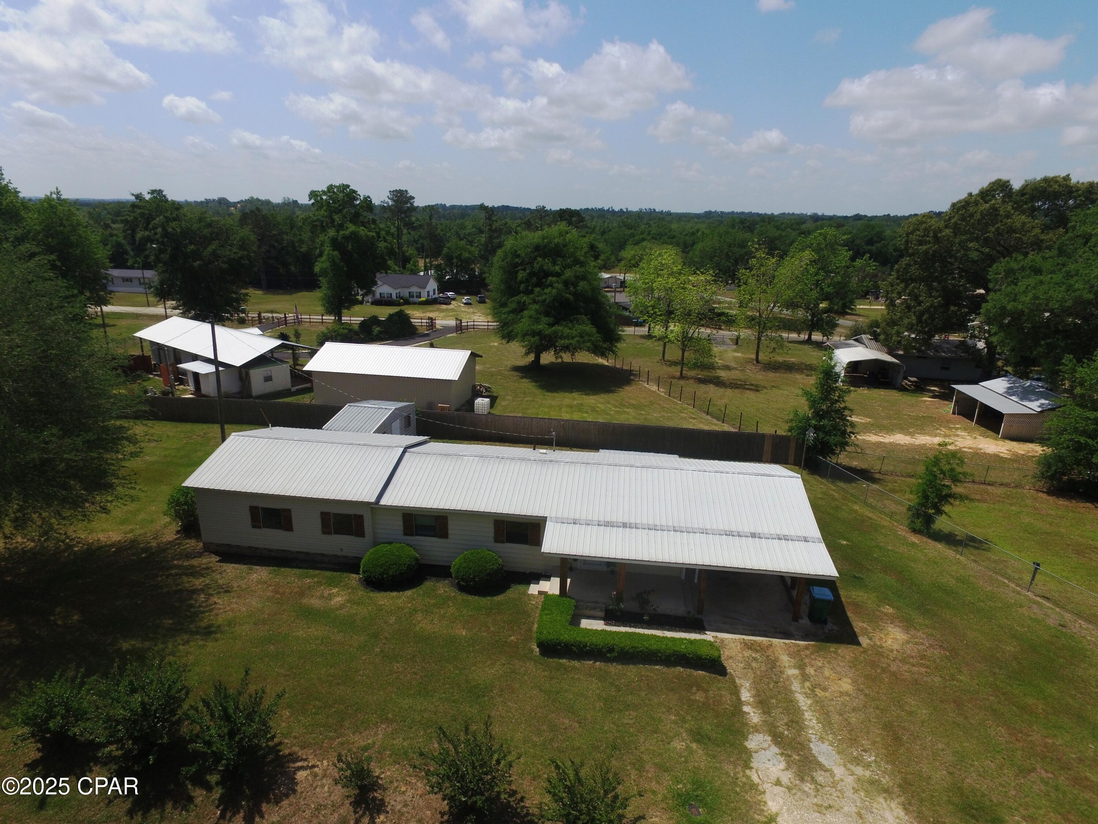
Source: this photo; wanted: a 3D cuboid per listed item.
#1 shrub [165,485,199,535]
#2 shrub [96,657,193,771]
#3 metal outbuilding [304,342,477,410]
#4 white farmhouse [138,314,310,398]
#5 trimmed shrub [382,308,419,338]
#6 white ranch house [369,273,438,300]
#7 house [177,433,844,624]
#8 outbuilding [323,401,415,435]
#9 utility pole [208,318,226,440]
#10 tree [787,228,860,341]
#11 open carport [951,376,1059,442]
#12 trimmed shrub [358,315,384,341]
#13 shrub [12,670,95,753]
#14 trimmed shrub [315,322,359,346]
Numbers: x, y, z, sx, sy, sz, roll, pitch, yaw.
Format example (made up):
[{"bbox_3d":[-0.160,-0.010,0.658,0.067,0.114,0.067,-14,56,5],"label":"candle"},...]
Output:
[{"bbox_3d":[-15.798,4.295,27.435,1.600,2.200,1.600,1,18,0],"label":"shrub"},{"bbox_3d":[-10.118,7.589,15.904,2.100,2.700,2.100,1,18,0],"label":"shrub"},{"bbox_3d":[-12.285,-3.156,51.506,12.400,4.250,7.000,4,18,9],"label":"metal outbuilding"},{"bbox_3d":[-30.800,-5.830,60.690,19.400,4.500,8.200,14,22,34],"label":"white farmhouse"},{"bbox_3d":[-19.566,-11.743,83.393,4.901,3.686,4.901,4,18,6],"label":"trimmed shrub"},{"bbox_3d":[-34.751,-29.834,151.765,13.200,5.600,9.000,2,18,3],"label":"white ranch house"},{"bbox_3d":[-2.123,3.756,26.802,24.580,3.650,9.500,4,18,6],"label":"house"},{"bbox_3d":[-10.815,0.978,39.021,3.100,2.900,6.000,4,18,10],"label":"outbuilding"},{"bbox_3d":[-19.955,-1.704,38.357,0.320,7.957,0.320,4,16,-1],"label":"utility pole"},{"bbox_3d":[36.783,-17.128,86.318,10.200,15.300,10.200,1,18,0],"label":"tree"},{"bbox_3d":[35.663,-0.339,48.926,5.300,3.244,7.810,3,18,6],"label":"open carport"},{"bbox_3d":[-22.819,-10.884,81.520,3.391,3.040,3.391,4,18,6],"label":"trimmed shrub"},{"bbox_3d":[-12.822,7.713,16.486,1.850,2.000,1.850,1,18,0],"label":"shrub"},{"bbox_3d":[-26.160,-9.794,78.322,5.313,2.560,5.313,4,18,6],"label":"trimmed shrub"}]

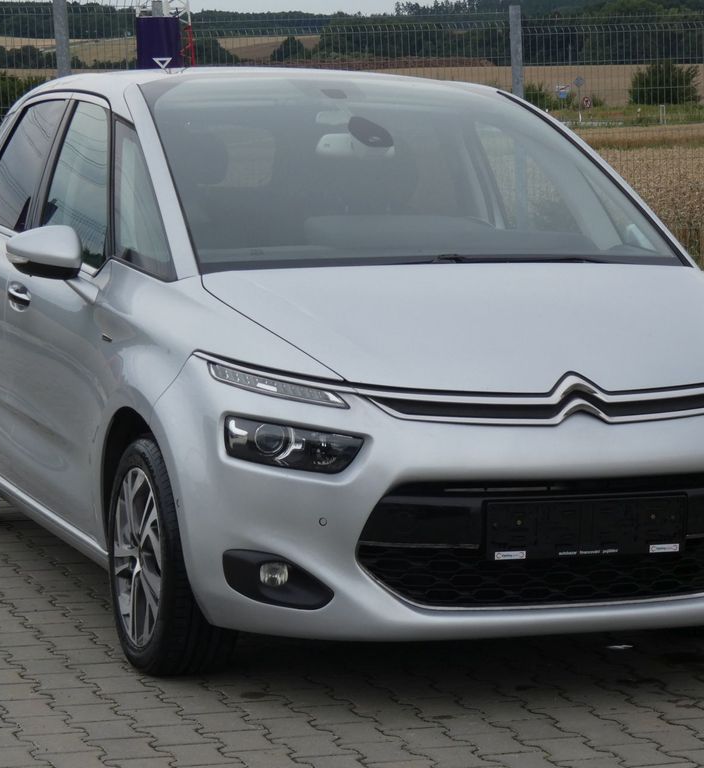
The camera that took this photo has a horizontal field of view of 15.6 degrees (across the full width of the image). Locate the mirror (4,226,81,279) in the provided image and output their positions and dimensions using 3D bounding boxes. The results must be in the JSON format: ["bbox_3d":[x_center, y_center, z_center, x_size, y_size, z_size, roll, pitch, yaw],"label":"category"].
[{"bbox_3d":[-0.850,-0.366,7.144,0.225,0.160,0.160,-1,6,-20],"label":"mirror"}]

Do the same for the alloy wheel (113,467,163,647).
[{"bbox_3d":[-0.472,0.448,6.692,0.190,0.470,0.470,-1,6,-20],"label":"alloy wheel"}]

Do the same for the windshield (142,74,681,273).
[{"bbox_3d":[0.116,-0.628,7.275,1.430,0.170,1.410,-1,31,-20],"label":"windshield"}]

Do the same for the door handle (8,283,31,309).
[{"bbox_3d":[-1.004,-0.260,7.725,0.050,0.080,0.210,-1,6,-20],"label":"door handle"}]

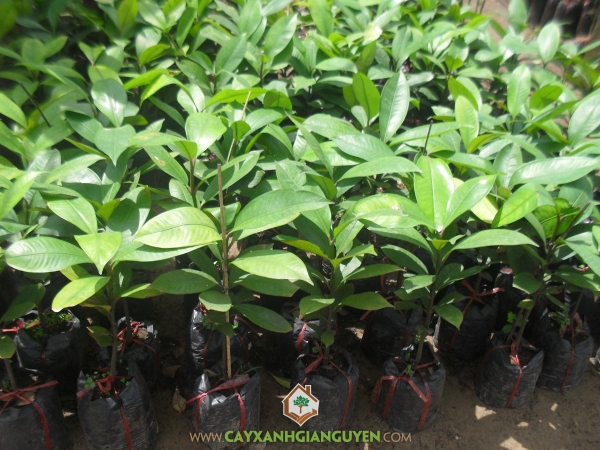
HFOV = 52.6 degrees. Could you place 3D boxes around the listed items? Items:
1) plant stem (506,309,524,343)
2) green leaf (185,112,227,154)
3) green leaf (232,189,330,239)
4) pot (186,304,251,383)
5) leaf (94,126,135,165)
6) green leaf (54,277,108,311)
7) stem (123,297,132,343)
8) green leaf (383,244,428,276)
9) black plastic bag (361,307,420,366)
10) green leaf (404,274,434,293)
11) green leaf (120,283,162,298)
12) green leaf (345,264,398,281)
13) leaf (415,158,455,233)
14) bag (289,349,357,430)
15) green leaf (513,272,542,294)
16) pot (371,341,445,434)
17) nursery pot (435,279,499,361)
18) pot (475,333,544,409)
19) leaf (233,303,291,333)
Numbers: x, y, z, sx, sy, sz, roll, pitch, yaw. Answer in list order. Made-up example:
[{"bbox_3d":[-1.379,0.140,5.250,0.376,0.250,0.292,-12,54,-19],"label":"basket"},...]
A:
[{"bbox_3d":[0.551,0.258,1.552,0.015,0.110,0.015,8,28,-4],"label":"plant stem"},{"bbox_3d":[-0.199,-0.193,1.280,0.080,0.040,0.110,1,35,-1],"label":"green leaf"},{"bbox_3d":[-0.034,-0.021,1.109,0.191,0.030,0.075,-18,48,-9],"label":"green leaf"},{"bbox_3d":[-0.188,0.272,1.413,0.135,0.130,0.135,2,26,-1],"label":"pot"},{"bbox_3d":[-0.407,-0.176,1.330,0.085,0.035,0.115,4,51,-2],"label":"leaf"},{"bbox_3d":[-0.474,0.148,1.310,0.135,0.025,0.060,-28,45,-22],"label":"green leaf"},{"bbox_3d":[-0.390,0.217,1.377,0.011,0.114,0.011,1,26,-1],"label":"stem"},{"bbox_3d":[0.245,0.078,1.410,0.125,0.025,0.045,36,50,11],"label":"green leaf"},{"bbox_3d":[0.242,0.278,1.607,0.155,0.160,0.155,4,25,-2],"label":"black plastic bag"},{"bbox_3d":[0.225,0.111,1.151,0.075,0.018,0.040,-19,48,-24],"label":"green leaf"},{"bbox_3d":[-0.309,0.130,1.190,0.100,0.030,0.050,0,25,-9],"label":"green leaf"},{"bbox_3d":[0.156,0.103,1.320,0.135,0.030,0.050,-5,26,-19],"label":"green leaf"},{"bbox_3d":[0.301,-0.068,1.360,0.090,0.175,0.030,-4,-17,-1],"label":"leaf"},{"bbox_3d":[0.048,0.340,1.274,0.138,0.114,0.138,0,26,0],"label":"bag"},{"bbox_3d":[0.551,0.142,1.475,0.078,0.020,0.055,-11,43,-12],"label":"green leaf"},{"bbox_3d":[0.268,0.404,1.500,0.160,0.150,0.155,0,28,0],"label":"pot"},{"bbox_3d":[0.403,0.231,1.479,0.135,0.140,0.135,2,26,-1],"label":"nursery pot"},{"bbox_3d":[0.462,0.322,1.343,0.138,0.115,0.138,2,26,-1],"label":"pot"},{"bbox_3d":[-0.073,0.174,1.144,0.121,0.018,0.050,20,49,12],"label":"leaf"}]

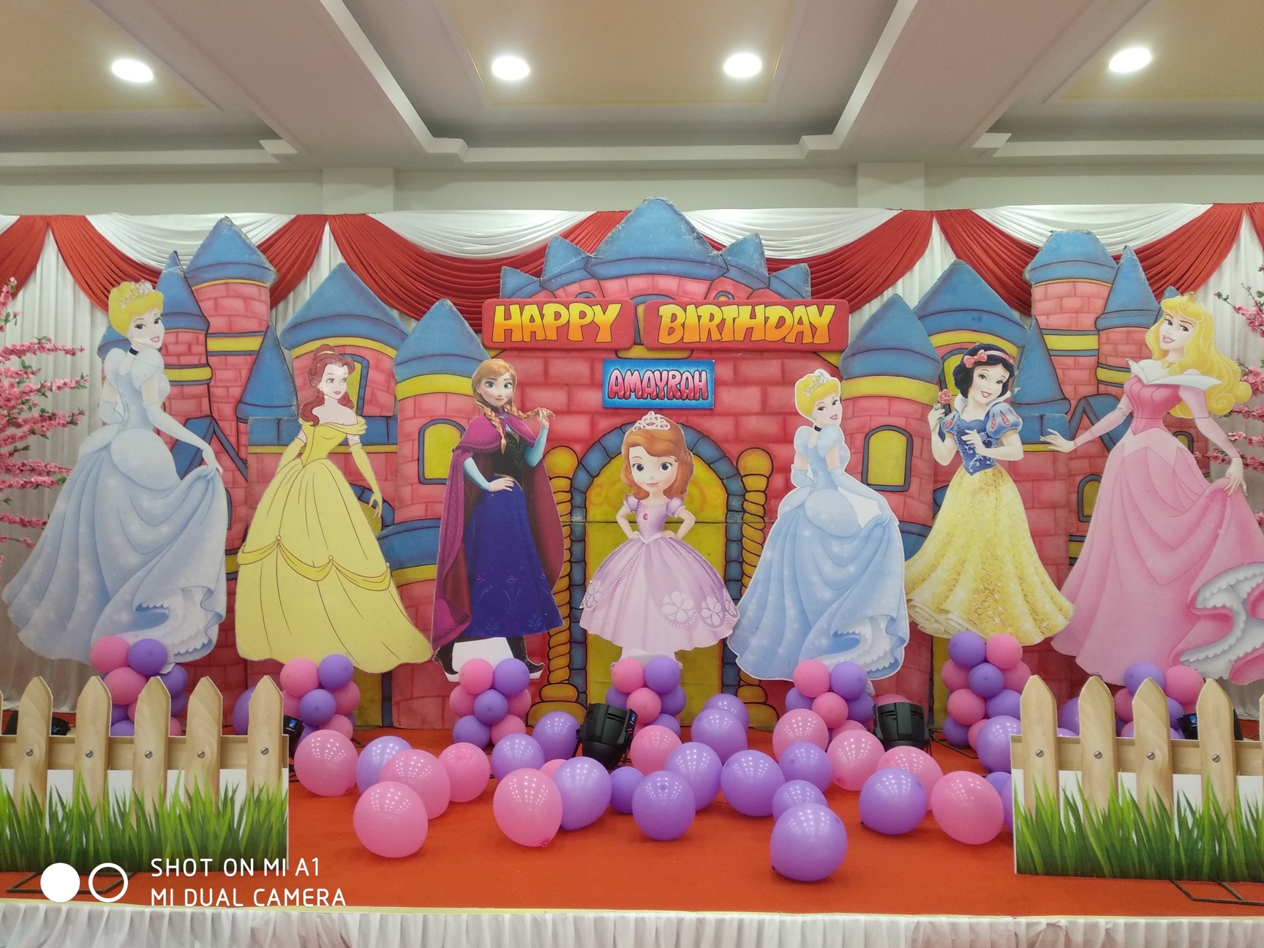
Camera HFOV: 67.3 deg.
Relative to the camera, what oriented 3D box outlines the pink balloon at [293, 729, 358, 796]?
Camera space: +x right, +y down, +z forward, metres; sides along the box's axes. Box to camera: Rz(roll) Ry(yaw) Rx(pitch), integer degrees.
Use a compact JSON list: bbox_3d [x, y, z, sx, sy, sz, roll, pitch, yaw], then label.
[{"bbox_3d":[-1.148,1.083,3.560,0.225,0.234,0.229,0,-1,2],"label":"pink balloon"}]

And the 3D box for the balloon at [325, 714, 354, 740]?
[{"bbox_3d":[-1.370,1.194,4.390,0.172,0.172,0.172,0,0,2],"label":"balloon"}]

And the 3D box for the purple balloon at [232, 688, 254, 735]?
[{"bbox_3d":[-1.726,1.115,4.385,0.233,0.265,0.235,0,-1,0],"label":"purple balloon"}]

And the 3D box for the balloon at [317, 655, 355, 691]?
[{"bbox_3d":[-1.368,0.922,4.400,0.167,0.172,0.167,0,0,0],"label":"balloon"}]

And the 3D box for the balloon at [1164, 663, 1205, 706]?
[{"bbox_3d":[2.314,0.883,3.977,0.163,0.159,0.169,0,0,0],"label":"balloon"}]

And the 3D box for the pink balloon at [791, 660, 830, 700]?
[{"bbox_3d":[0.780,0.894,4.130,0.156,0.162,0.159,0,-1,2],"label":"pink balloon"}]

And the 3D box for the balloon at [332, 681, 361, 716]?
[{"bbox_3d":[-1.362,1.060,4.470,0.163,0.168,0.163,0,0,0],"label":"balloon"}]

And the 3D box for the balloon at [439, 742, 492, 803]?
[{"bbox_3d":[-0.626,1.097,3.488,0.207,0.207,0.207,0,-1,2],"label":"balloon"}]

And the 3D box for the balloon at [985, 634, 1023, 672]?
[{"bbox_3d":[1.733,0.834,4.420,0.178,0.178,0.178,0,0,2],"label":"balloon"}]

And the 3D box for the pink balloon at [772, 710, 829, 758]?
[{"bbox_3d":[0.695,1.089,3.906,0.232,0.240,0.243,0,0,0],"label":"pink balloon"}]

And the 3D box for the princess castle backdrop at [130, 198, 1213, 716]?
[{"bbox_3d":[0.081,-0.046,4.838,5.542,2.676,0.200,0,0,2],"label":"princess castle backdrop"}]

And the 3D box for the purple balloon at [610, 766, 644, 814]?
[{"bbox_3d":[0.002,1.117,3.351,0.160,0.169,0.170,0,0,0],"label":"purple balloon"}]

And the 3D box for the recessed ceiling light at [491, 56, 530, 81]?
[{"bbox_3d":[-0.569,-1.900,4.450,0.172,0.040,0.172,0,0,2],"label":"recessed ceiling light"}]

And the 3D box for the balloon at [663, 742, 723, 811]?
[{"bbox_3d":[0.226,1.111,3.478,0.213,0.239,0.221,0,-1,2],"label":"balloon"}]

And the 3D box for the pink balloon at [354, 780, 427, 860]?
[{"bbox_3d":[-0.775,1.111,3.055,0.240,0.246,0.250,0,-1,0],"label":"pink balloon"}]

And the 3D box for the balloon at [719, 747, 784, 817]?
[{"bbox_3d":[0.436,1.119,3.437,0.236,0.241,0.245,0,-1,0],"label":"balloon"}]

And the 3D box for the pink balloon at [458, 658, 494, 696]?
[{"bbox_3d":[-0.686,0.898,4.200,0.153,0.158,0.156,0,-1,2],"label":"pink balloon"}]

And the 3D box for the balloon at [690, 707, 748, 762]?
[{"bbox_3d":[0.383,1.149,4.160,0.248,0.260,0.248,0,0,2],"label":"balloon"}]

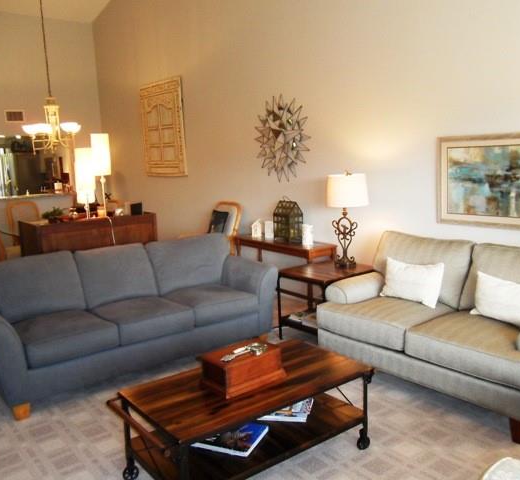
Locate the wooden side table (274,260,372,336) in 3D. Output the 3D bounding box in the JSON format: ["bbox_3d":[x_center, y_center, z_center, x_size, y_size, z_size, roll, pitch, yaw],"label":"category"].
[{"bbox_3d":[0.582,0.566,4.474,0.604,0.604,0.569,-9,11,-36],"label":"wooden side table"}]

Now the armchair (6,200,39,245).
[{"bbox_3d":[-3.718,-0.079,8.323,0.542,1.064,0.591,-9,11,-36],"label":"armchair"}]

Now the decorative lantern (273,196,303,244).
[{"bbox_3d":[0.279,-0.219,5.430,0.187,0.454,0.246,-9,11,-36],"label":"decorative lantern"}]

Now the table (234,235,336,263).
[{"bbox_3d":[0.236,0.357,5.636,0.332,0.696,1.318,-9,11,-36],"label":"table"}]

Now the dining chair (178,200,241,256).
[{"bbox_3d":[-0.613,0.105,6.298,0.634,1.067,0.614,-9,11,-36],"label":"dining chair"}]

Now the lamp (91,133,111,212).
[{"bbox_3d":[-2.074,-0.855,6.805,0.266,1.084,0.266,-9,11,-36],"label":"lamp"}]

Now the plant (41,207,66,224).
[{"bbox_3d":[-2.626,-0.334,6.553,0.282,0.226,0.282,-9,11,-36],"label":"plant"}]

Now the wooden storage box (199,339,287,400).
[{"bbox_3d":[-0.082,0.631,2.585,0.374,0.158,0.227,-9,11,-38],"label":"wooden storage box"}]

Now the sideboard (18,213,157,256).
[{"bbox_3d":[-2.182,0.165,6.771,1.507,0.911,0.729,-9,11,-38],"label":"sideboard"}]

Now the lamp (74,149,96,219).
[{"bbox_3d":[-2.302,-0.741,6.791,0.242,0.931,0.242,-9,11,-36],"label":"lamp"}]

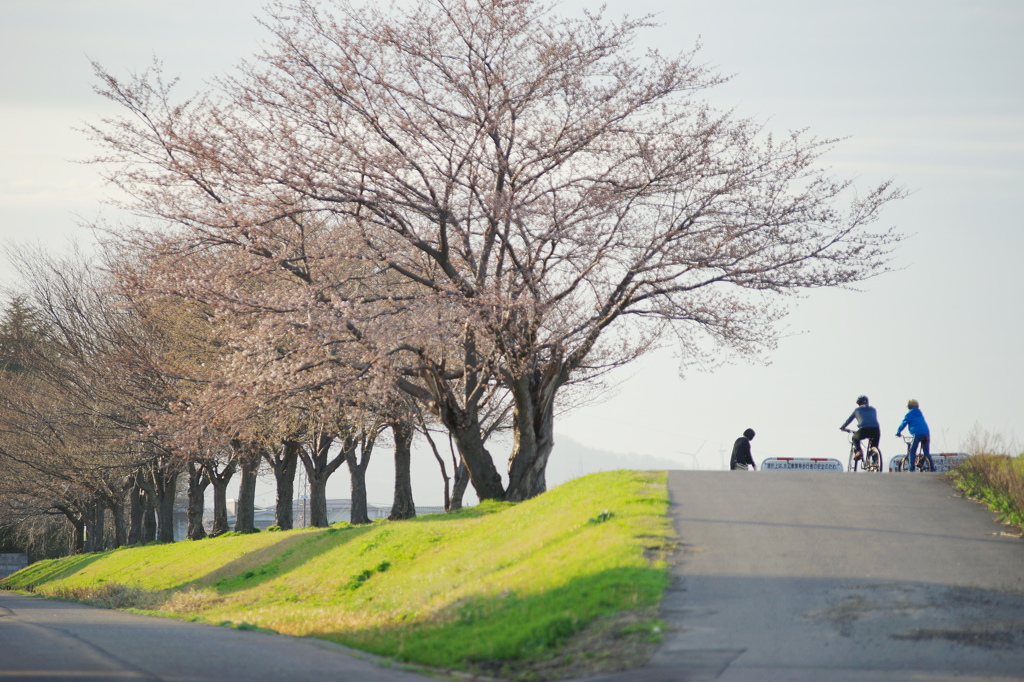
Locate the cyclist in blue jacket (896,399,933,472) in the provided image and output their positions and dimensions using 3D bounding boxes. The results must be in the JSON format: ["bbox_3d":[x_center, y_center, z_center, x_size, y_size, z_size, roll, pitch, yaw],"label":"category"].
[{"bbox_3d":[7.708,1.898,108.500,0.560,1.580,0.680,1,-2,-19],"label":"cyclist in blue jacket"}]

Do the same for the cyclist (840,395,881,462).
[{"bbox_3d":[6.607,1.786,107.500,0.580,1.520,0.780,1,-2,-19],"label":"cyclist"}]

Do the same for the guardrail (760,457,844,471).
[{"bbox_3d":[6.955,3.169,136.000,1.970,0.800,0.090,0,-2,2],"label":"guardrail"}]

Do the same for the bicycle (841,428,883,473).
[{"bbox_3d":[6.654,2.164,107.500,0.620,1.030,1.720,1,-2,-19],"label":"bicycle"}]

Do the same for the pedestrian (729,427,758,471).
[{"bbox_3d":[4.889,2.627,120.000,0.480,1.550,0.480,1,-2,-29],"label":"pedestrian"}]

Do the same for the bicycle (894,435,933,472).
[{"bbox_3d":[7.727,2.242,108.500,0.620,0.930,1.470,1,-2,-20],"label":"bicycle"}]

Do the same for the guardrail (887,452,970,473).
[{"bbox_3d":[9.992,3.085,136.000,1.970,0.800,0.090,0,-2,6],"label":"guardrail"}]

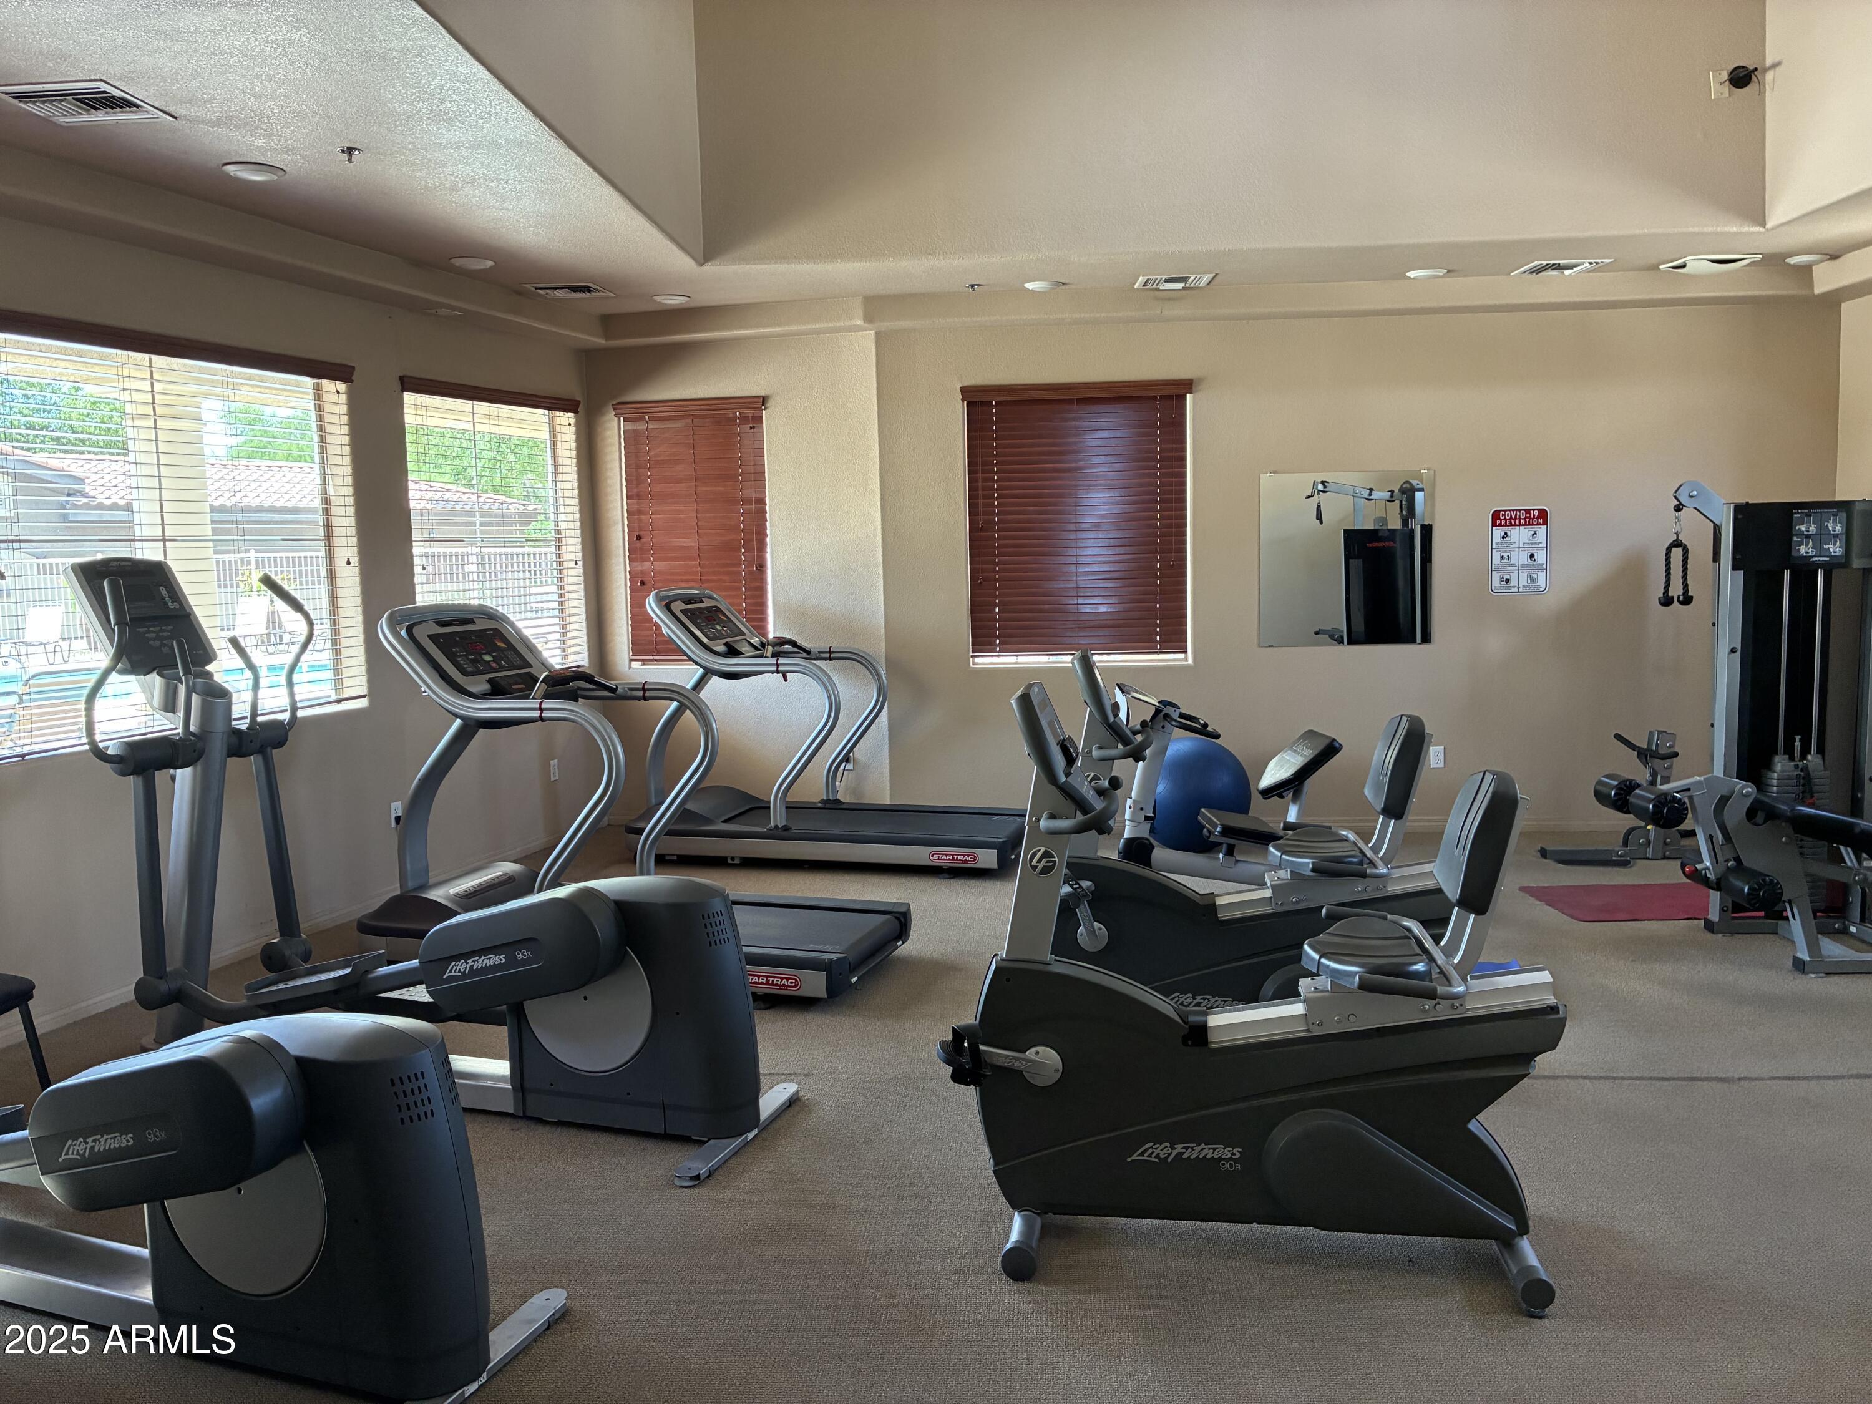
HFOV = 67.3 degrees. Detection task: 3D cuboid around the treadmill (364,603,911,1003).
[{"bbox_3d":[-1.204,0.320,5.407,2.090,1.410,0.810,1,7,19],"label":"treadmill"}]

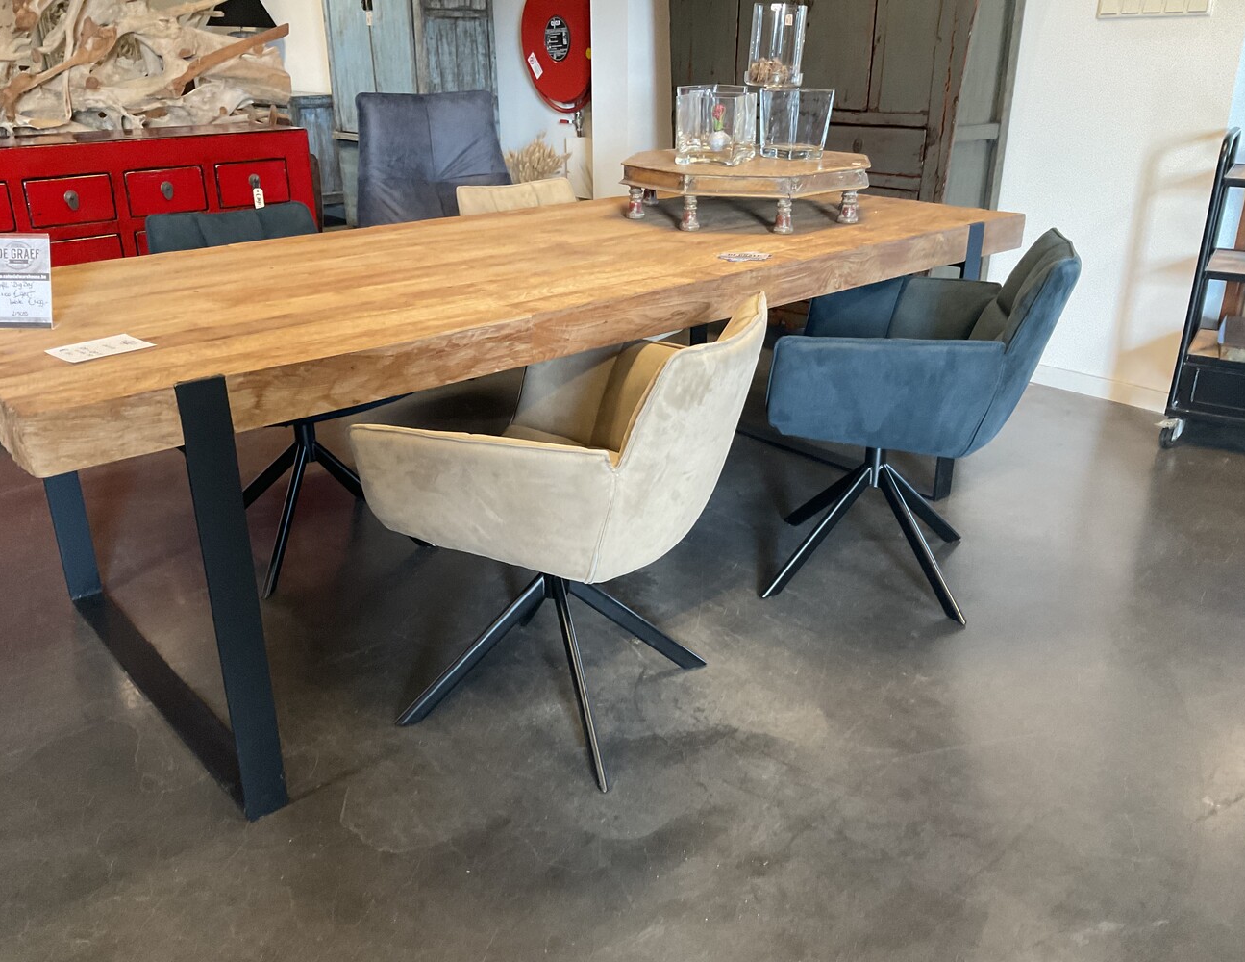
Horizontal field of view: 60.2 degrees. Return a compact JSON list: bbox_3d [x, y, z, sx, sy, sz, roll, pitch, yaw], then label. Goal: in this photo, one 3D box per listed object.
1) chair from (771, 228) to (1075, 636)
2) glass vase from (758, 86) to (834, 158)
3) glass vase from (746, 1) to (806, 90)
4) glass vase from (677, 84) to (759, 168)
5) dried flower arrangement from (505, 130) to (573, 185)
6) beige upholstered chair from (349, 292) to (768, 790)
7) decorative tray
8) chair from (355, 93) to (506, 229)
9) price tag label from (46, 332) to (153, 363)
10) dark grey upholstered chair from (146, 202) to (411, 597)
[{"bbox_3d":[0.677,-0.161,2.513,0.610,0.840,0.610,7,24,16],"label":"chair"},{"bbox_3d":[0.455,-0.985,2.952,0.170,0.183,0.170,-21,31,-41],"label":"glass vase"},{"bbox_3d":[0.426,-1.205,2.981,0.158,0.220,0.158,0,23,0],"label":"glass vase"},{"bbox_3d":[0.257,-0.964,2.910,0.170,0.175,0.200,6,24,13],"label":"glass vase"},{"bbox_3d":[-0.399,-1.447,4.950,0.330,0.330,0.300,0,23,0],"label":"dried flower arrangement"},{"bbox_3d":[-0.069,0.065,1.992,0.610,0.830,0.610,10,25,21],"label":"beige upholstered chair"},{"bbox_3d":[0.338,-0.802,2.929,0.645,0.138,0.645,-15,27,-32],"label":"decorative tray"},{"bbox_3d":[-0.718,-1.010,4.318,0.680,0.997,0.720,-6,24,-14],"label":"chair"},{"bbox_3d":[-0.829,-0.214,1.708,0.104,0.006,0.132,19,29,37],"label":"price tag label"},{"bbox_3d":[-0.858,-0.247,2.723,0.610,0.835,0.610,-16,28,-33],"label":"dark grey upholstered chair"}]

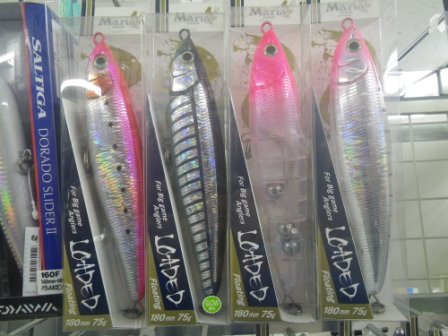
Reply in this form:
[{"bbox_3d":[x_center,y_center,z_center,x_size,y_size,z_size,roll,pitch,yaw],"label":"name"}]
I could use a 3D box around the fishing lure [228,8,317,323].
[{"bbox_3d":[0.031,-0.004,0.248,0.053,0.203,0.031,-1,-2,2],"label":"fishing lure"}]

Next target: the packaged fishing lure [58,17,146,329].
[{"bbox_3d":[-0.078,0.003,0.251,0.053,0.203,0.031,-1,-1,-1],"label":"packaged fishing lure"}]

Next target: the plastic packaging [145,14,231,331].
[{"bbox_3d":[-0.024,0.000,0.252,0.053,0.203,0.031,-1,-1,-1],"label":"plastic packaging"}]

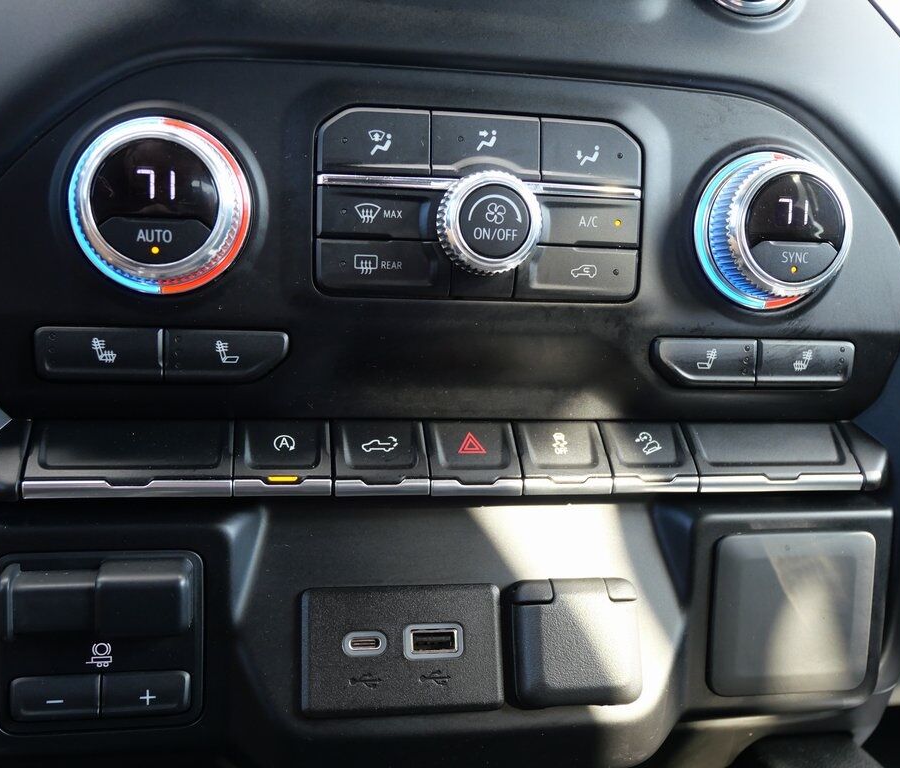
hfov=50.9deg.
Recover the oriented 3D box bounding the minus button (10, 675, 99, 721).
[{"bbox_3d":[-0.108,0.086,0.262,0.023,0.013,0.006,1,-4,-11],"label":"minus button"}]

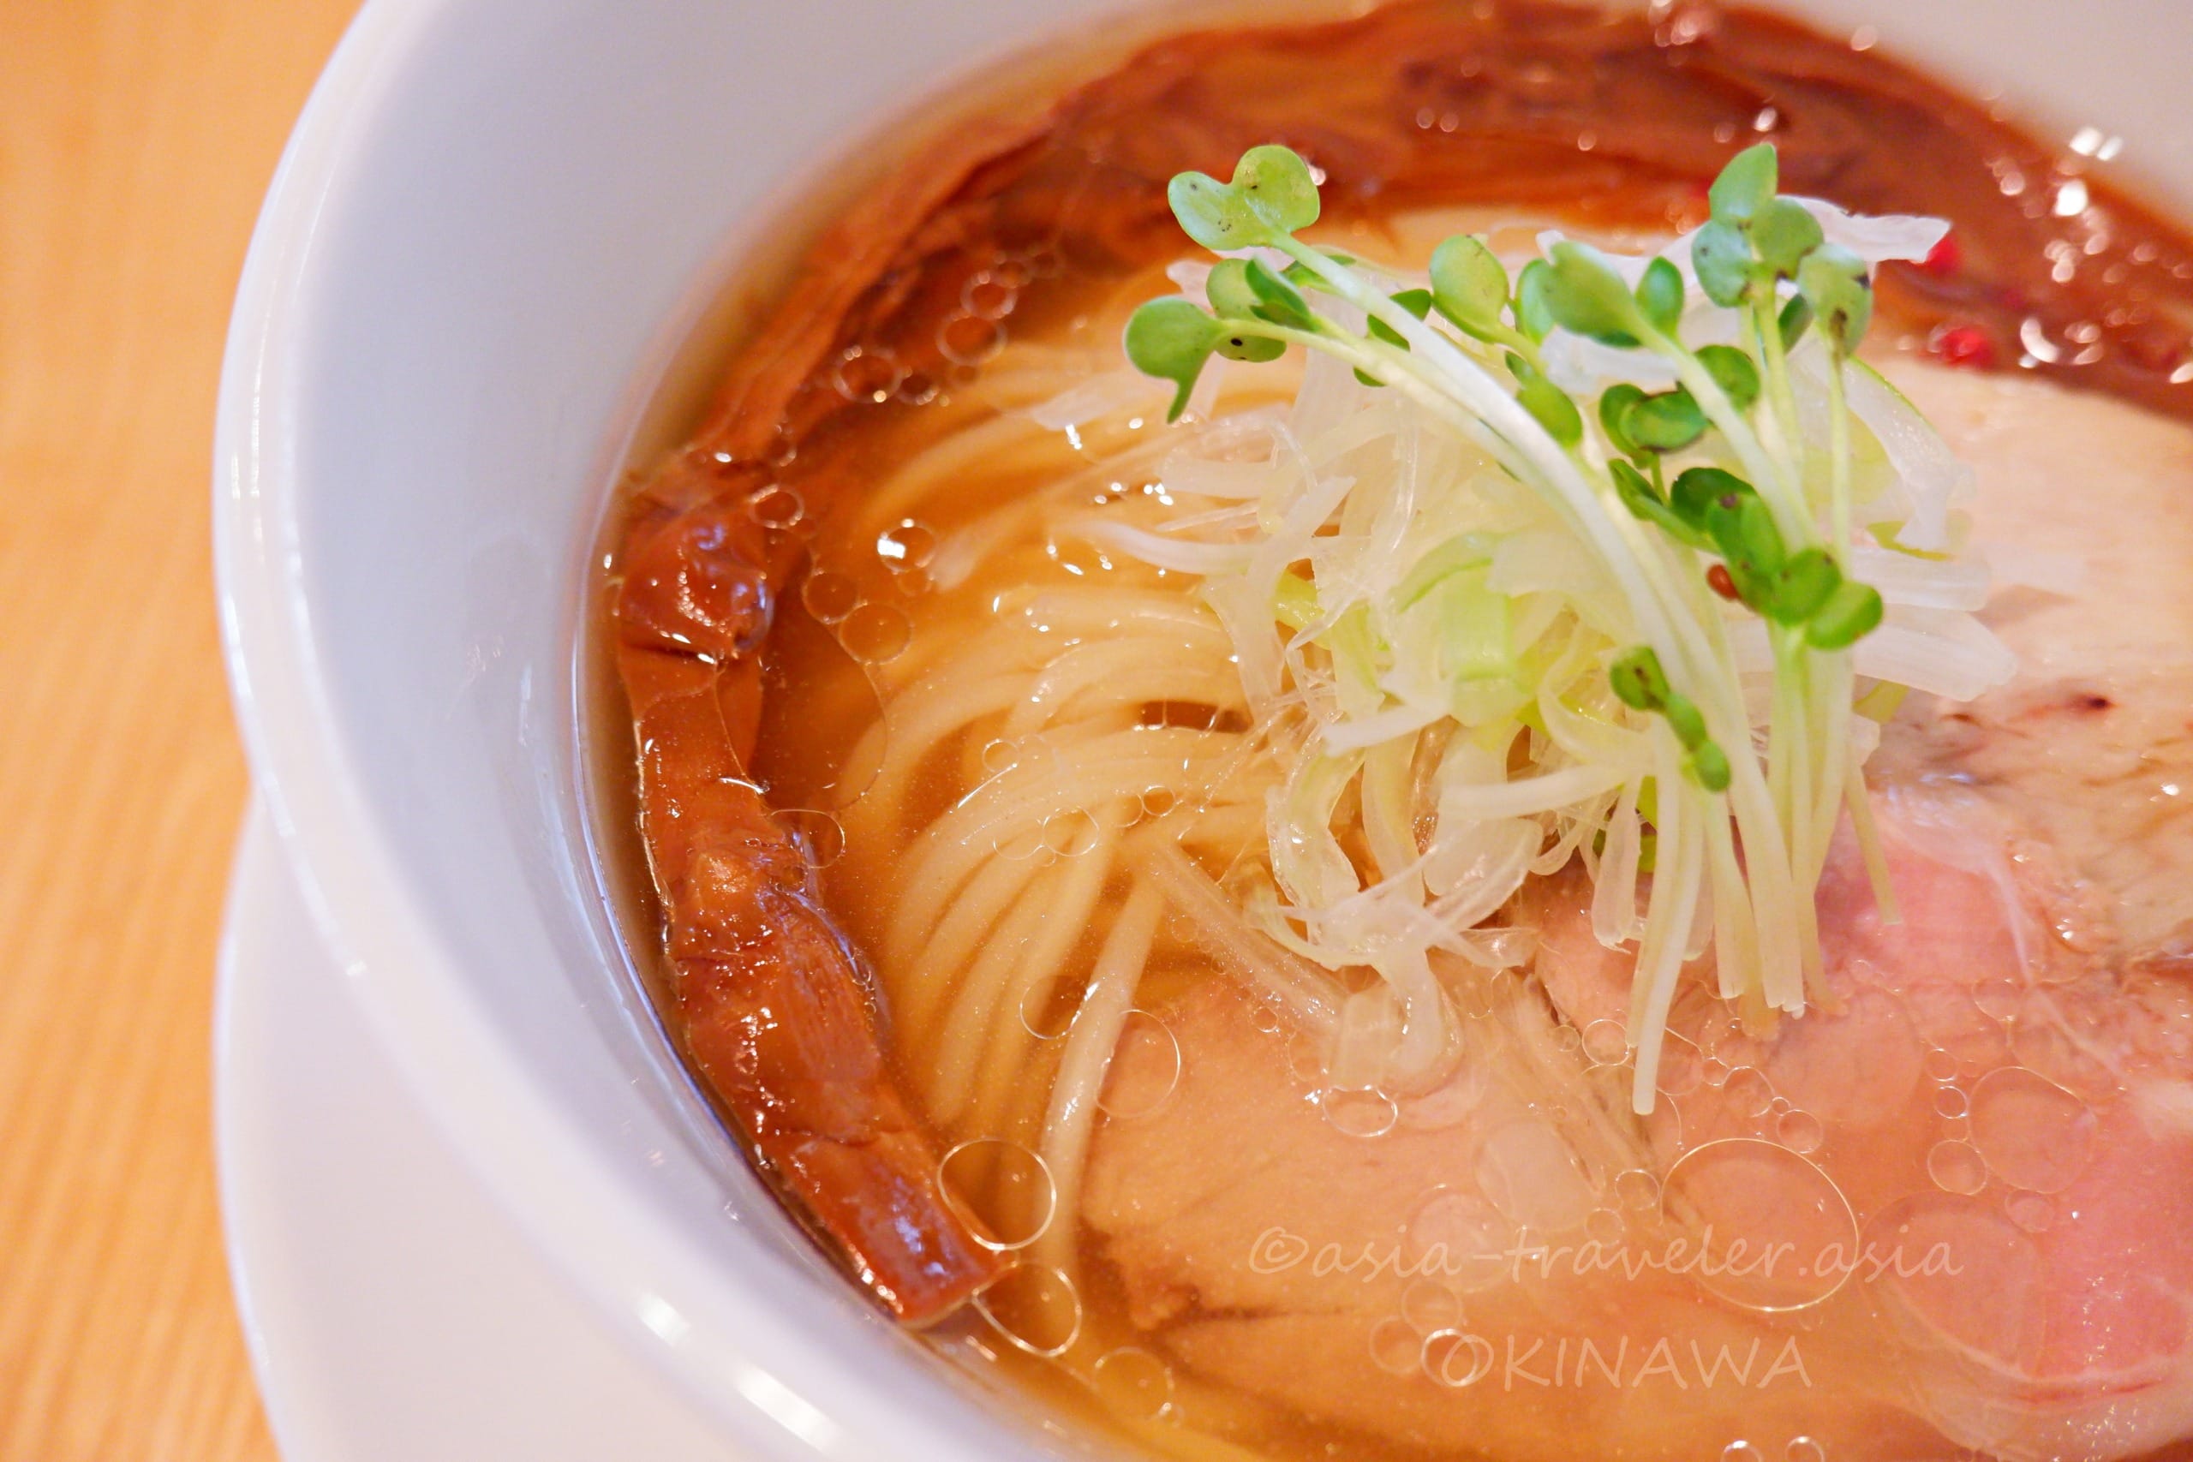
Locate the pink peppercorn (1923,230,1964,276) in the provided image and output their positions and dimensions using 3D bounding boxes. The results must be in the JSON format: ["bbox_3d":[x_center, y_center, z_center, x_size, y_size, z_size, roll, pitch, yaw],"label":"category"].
[{"bbox_3d":[0.081,-0.046,0.211,0.005,0.005,0.005,0,59,0],"label":"pink peppercorn"}]

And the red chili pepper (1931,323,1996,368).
[{"bbox_3d":[0.081,-0.036,0.205,0.006,0.004,0.005,0,59,0],"label":"red chili pepper"}]

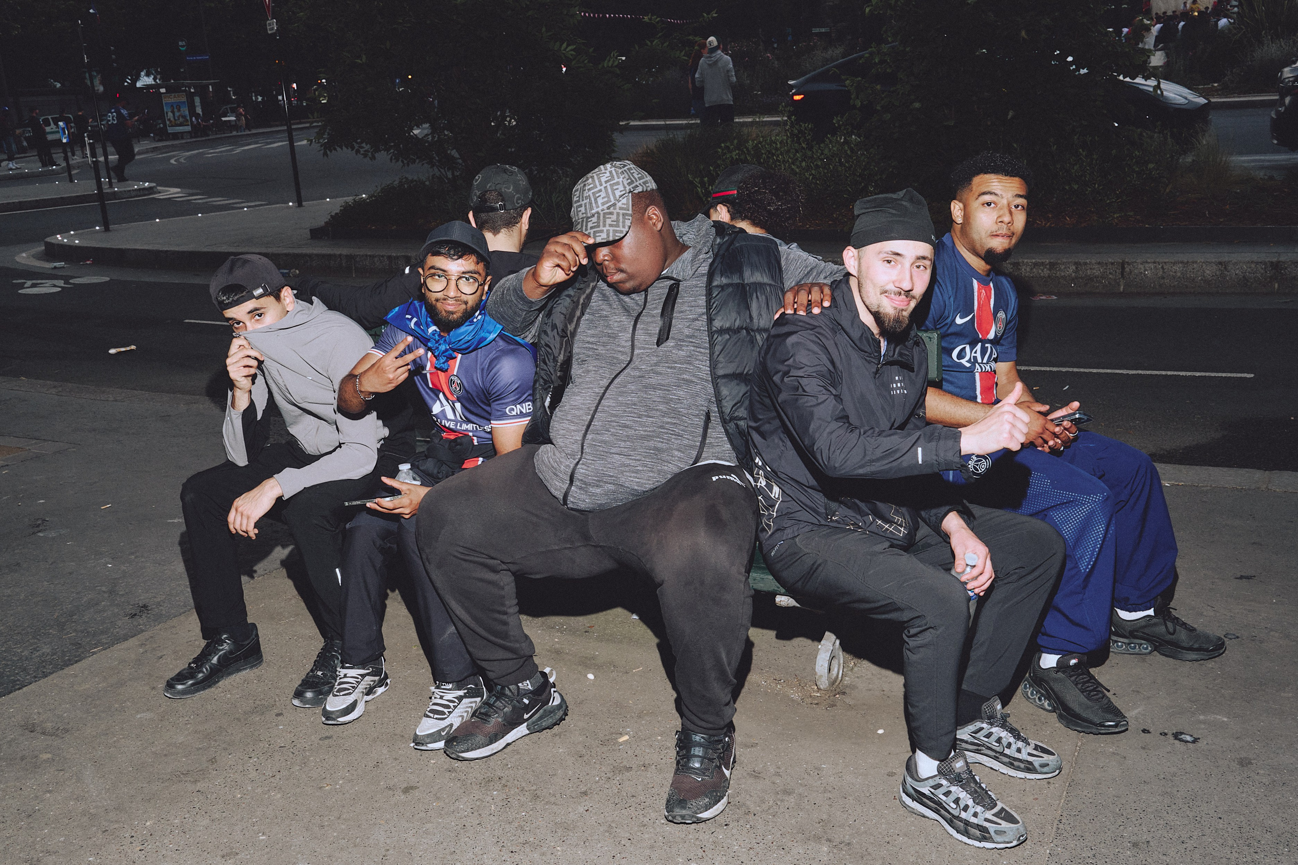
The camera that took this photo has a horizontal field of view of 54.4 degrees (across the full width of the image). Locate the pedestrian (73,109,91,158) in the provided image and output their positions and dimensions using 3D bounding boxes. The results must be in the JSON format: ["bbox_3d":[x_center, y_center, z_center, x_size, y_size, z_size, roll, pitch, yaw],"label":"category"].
[{"bbox_3d":[-20.576,-10.850,45.800,0.540,1.750,0.420,4,18,27],"label":"pedestrian"}]

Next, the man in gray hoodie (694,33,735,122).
[{"bbox_3d":[0.947,-4.563,17.544,0.570,1.770,0.400,-3,16,4],"label":"man in gray hoodie"}]

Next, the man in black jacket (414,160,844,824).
[{"bbox_3d":[-0.027,0.051,2.982,0.870,1.370,0.850,3,16,20],"label":"man in black jacket"}]

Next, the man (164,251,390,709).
[{"bbox_3d":[-0.996,0.087,3.551,0.580,1.220,0.770,9,20,38],"label":"man"}]

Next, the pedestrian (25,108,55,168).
[{"bbox_3d":[-17.527,-8.515,36.500,0.500,1.700,0.520,-10,17,-25],"label":"pedestrian"}]

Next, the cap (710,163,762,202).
[{"bbox_3d":[0.245,-0.687,3.526,0.180,0.150,0.260,-18,11,-40],"label":"cap"}]

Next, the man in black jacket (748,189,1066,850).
[{"bbox_3d":[0.600,0.126,2.816,0.780,1.320,0.560,10,22,42],"label":"man in black jacket"}]

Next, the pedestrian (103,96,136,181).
[{"bbox_3d":[-11.651,-6.463,27.800,0.550,1.750,0.600,8,20,36],"label":"pedestrian"}]

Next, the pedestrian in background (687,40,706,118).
[{"bbox_3d":[0.753,-4.454,17.200,0.350,1.680,0.450,-14,19,-35],"label":"pedestrian in background"}]

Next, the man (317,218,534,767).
[{"bbox_3d":[-0.527,0.076,3.251,0.560,1.230,0.760,4,17,24],"label":"man"}]

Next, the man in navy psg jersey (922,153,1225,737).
[{"bbox_3d":[0.985,-0.033,3.170,0.800,1.330,0.660,10,20,38],"label":"man in navy psg jersey"}]

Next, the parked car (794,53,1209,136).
[{"bbox_3d":[3.968,-3.708,14.500,4.600,1.460,1.850,1,16,15],"label":"parked car"}]

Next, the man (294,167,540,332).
[{"bbox_3d":[-0.591,-0.201,4.108,0.950,1.310,0.800,1,16,14],"label":"man"}]

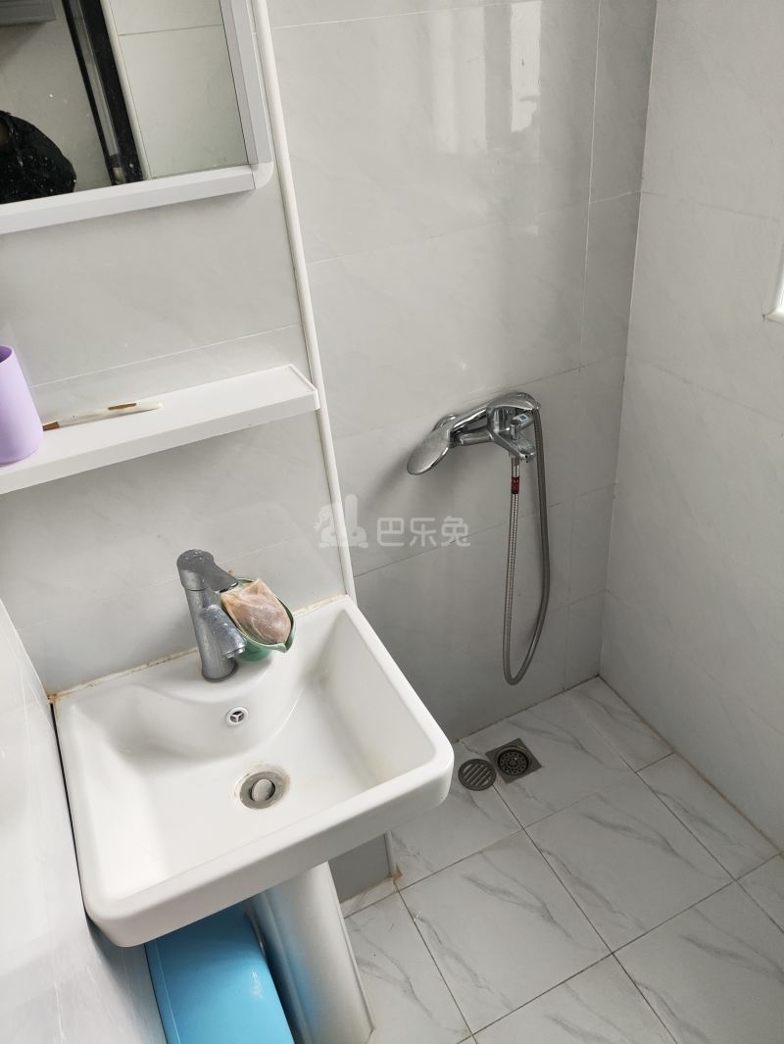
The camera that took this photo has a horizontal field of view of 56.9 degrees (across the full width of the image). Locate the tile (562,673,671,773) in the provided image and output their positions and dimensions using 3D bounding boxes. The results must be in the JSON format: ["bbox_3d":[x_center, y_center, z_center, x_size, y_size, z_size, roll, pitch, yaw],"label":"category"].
[{"bbox_3d":[0.561,0.502,1.812,0.120,0.010,0.277,-18,35,-17],"label":"tile"}]

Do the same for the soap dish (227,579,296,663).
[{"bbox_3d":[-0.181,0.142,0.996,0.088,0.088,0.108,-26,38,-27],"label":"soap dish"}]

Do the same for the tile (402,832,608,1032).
[{"bbox_3d":[0.218,0.790,1.434,0.300,0.010,0.300,-18,35,-17],"label":"tile"}]

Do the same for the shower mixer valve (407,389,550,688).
[{"bbox_3d":[0.180,0.071,1.427,0.300,0.710,0.180,-18,34,-18],"label":"shower mixer valve"}]

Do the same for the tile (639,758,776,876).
[{"bbox_3d":[0.680,0.636,1.586,0.120,0.010,0.300,-18,35,-17],"label":"tile"}]

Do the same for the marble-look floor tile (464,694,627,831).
[{"bbox_3d":[0.371,0.565,1.749,0.300,0.010,0.277,-18,35,-17],"label":"marble-look floor tile"}]

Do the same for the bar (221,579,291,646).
[{"bbox_3d":[-0.180,0.130,0.991,0.064,0.026,0.096,-34,79,-35],"label":"bar"}]

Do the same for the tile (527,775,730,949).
[{"bbox_3d":[0.490,0.700,1.523,0.300,0.010,0.300,-18,35,-17],"label":"tile"}]

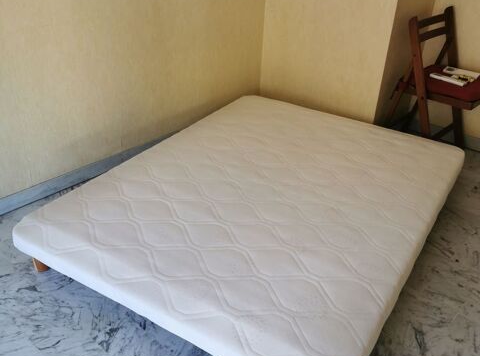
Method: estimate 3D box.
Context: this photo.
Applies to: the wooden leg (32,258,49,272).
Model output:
[{"bbox_3d":[-0.815,0.314,2.037,0.065,0.140,0.065,19,34,26],"label":"wooden leg"}]

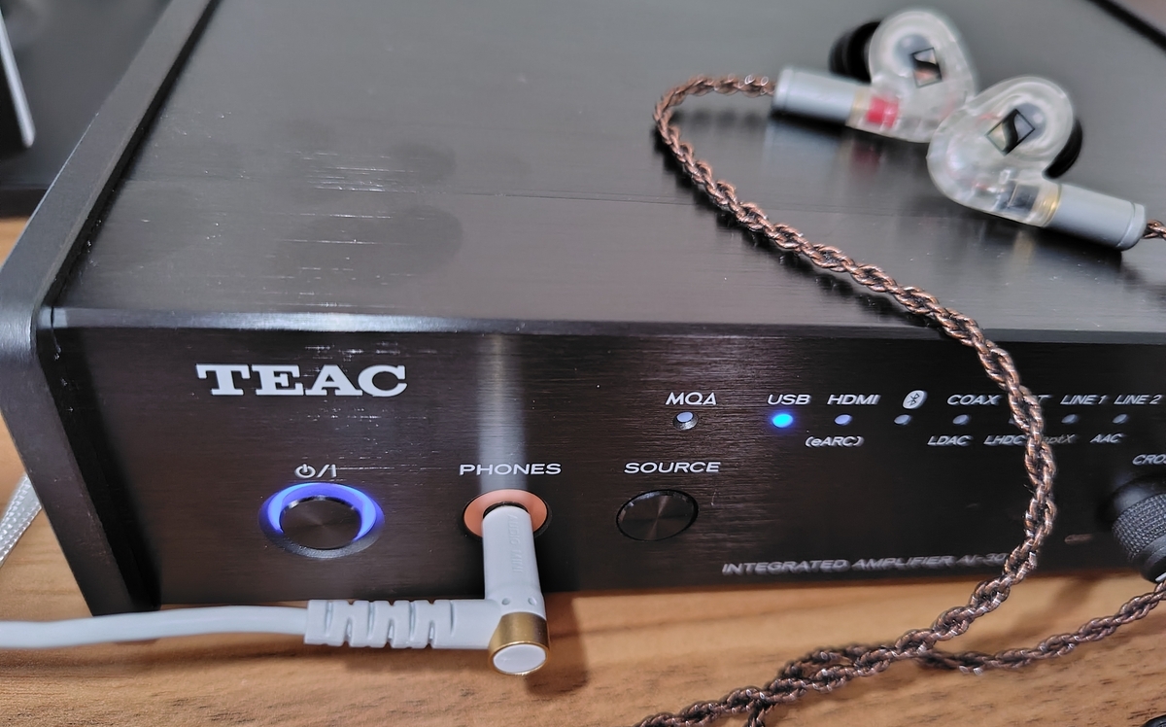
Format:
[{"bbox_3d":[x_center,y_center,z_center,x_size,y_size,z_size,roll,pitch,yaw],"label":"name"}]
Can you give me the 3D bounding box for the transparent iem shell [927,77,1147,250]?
[{"bbox_3d":[0.067,-0.030,0.115,0.032,0.021,0.017,17,5,6],"label":"transparent iem shell"}]

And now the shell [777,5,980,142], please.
[{"bbox_3d":[0.048,-0.048,0.129,0.032,0.021,0.017,10,5,-1],"label":"shell"}]

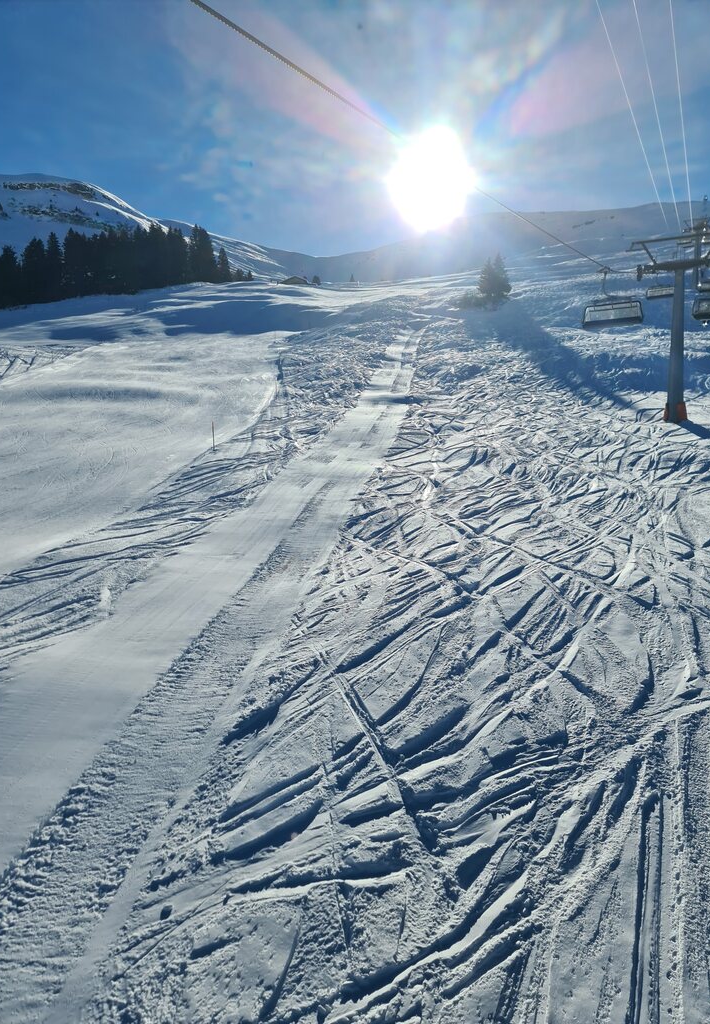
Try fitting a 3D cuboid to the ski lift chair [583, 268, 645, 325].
[{"bbox_3d":[14.130,-11.775,40.500,3.150,3.200,1.500,2,3,25],"label":"ski lift chair"}]

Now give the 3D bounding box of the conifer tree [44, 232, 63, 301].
[{"bbox_3d":[-77.465,-63.076,190.000,5.200,17.500,5.200,-1,3,-22],"label":"conifer tree"}]

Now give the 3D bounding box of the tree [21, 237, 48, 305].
[{"bbox_3d":[-82.346,-62.049,190.000,6.700,17.500,6.700,-1,3,-23],"label":"tree"}]

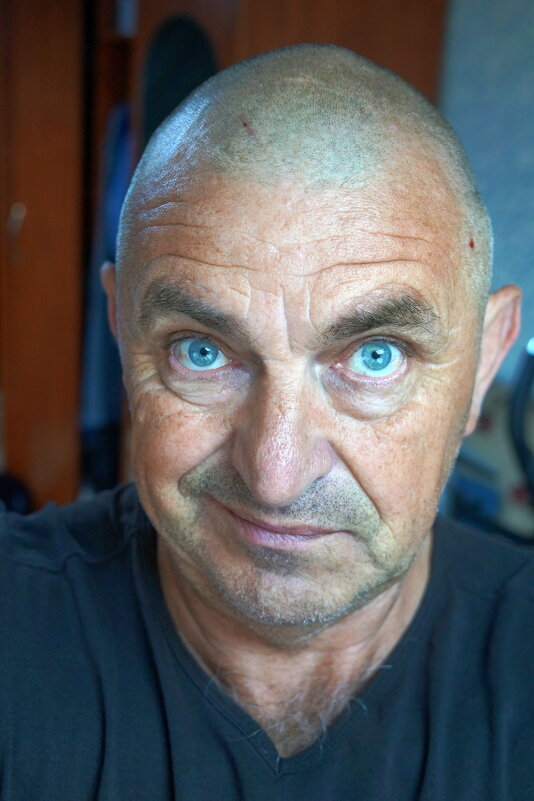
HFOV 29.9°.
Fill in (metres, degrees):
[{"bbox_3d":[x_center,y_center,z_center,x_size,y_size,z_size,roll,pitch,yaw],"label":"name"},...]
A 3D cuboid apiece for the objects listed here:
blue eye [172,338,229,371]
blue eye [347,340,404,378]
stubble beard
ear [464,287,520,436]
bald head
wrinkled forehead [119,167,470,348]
[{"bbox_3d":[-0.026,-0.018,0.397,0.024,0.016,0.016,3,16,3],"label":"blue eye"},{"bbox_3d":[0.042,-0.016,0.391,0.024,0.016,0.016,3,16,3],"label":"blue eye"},{"bbox_3d":[0.009,0.057,0.424,0.114,0.075,0.067,3,16,5],"label":"stubble beard"},{"bbox_3d":[0.105,-0.019,0.469,0.030,0.070,0.037,3,16,5],"label":"ear"},{"bbox_3d":[0.017,-0.103,0.456,0.166,0.114,0.189,3,16,5],"label":"bald head"},{"bbox_3d":[0.011,-0.058,0.410,0.155,0.077,0.061,3,16,5],"label":"wrinkled forehead"}]

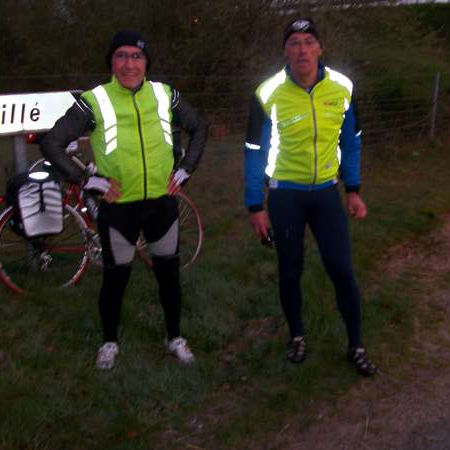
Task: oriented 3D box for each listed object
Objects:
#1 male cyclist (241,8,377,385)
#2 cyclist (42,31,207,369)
[{"bbox_3d":[0.415,-0.120,2.960,0.630,1.725,0.410,-2,14,-7],"label":"male cyclist"},{"bbox_3d":[-0.495,-0.100,2.950,0.790,1.670,0.420,-4,14,-14],"label":"cyclist"}]

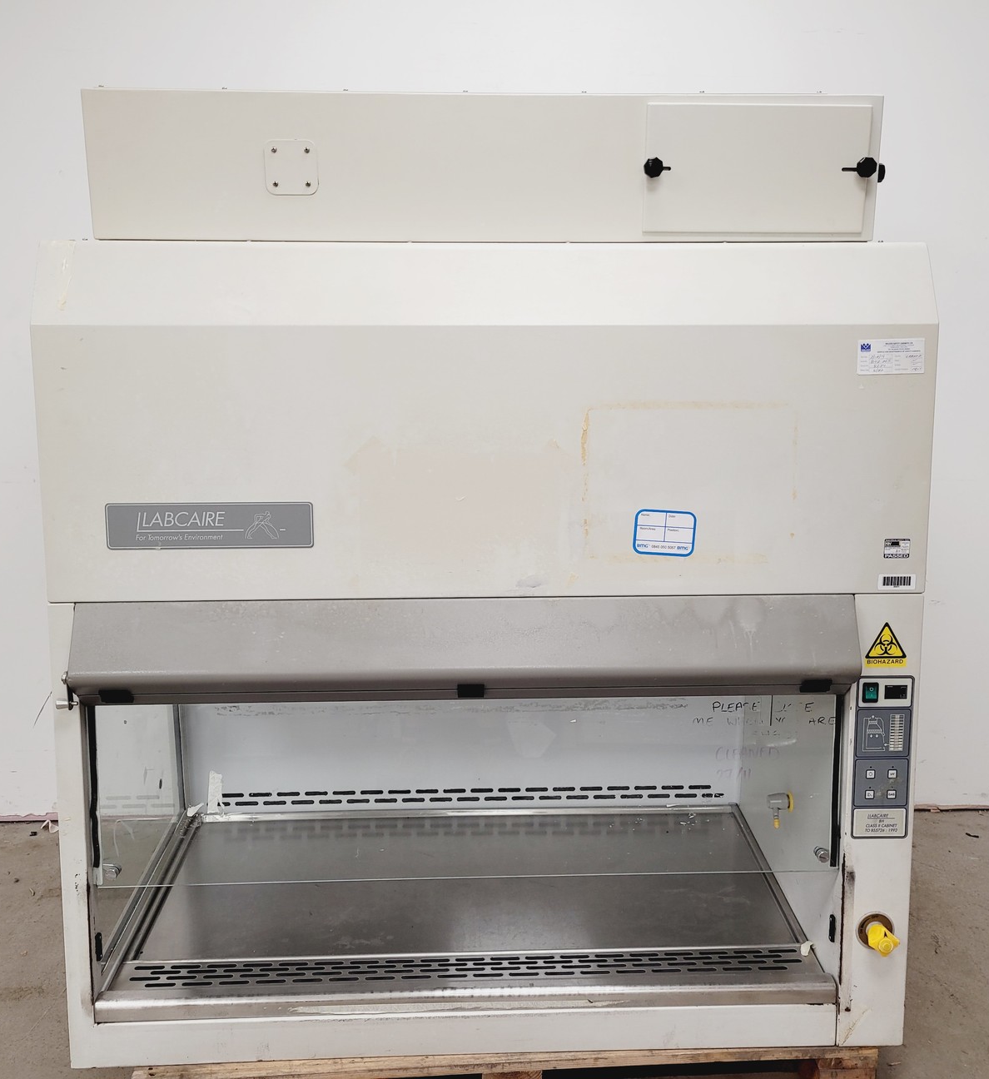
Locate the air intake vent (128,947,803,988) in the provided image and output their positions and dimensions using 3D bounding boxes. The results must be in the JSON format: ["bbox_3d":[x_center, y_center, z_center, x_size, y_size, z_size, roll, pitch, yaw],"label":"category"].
[{"bbox_3d":[-0.042,0.722,1.823,1.131,0.008,0.060,-1,12,-2],"label":"air intake vent"}]

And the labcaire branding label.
[{"bbox_3d":[-0.424,-0.020,1.619,0.305,0.070,0.004,-1,8,-2],"label":"labcaire branding label"}]

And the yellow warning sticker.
[{"bbox_3d":[0.610,0.165,1.683,0.066,0.072,0.002,-1,7,-2],"label":"yellow warning sticker"}]

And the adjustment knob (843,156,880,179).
[{"bbox_3d":[0.554,-0.561,1.636,0.043,0.029,0.040,-1,12,-2],"label":"adjustment knob"}]

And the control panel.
[{"bbox_3d":[0.614,0.345,1.702,0.090,0.264,0.008,-1,7,-2],"label":"control panel"}]

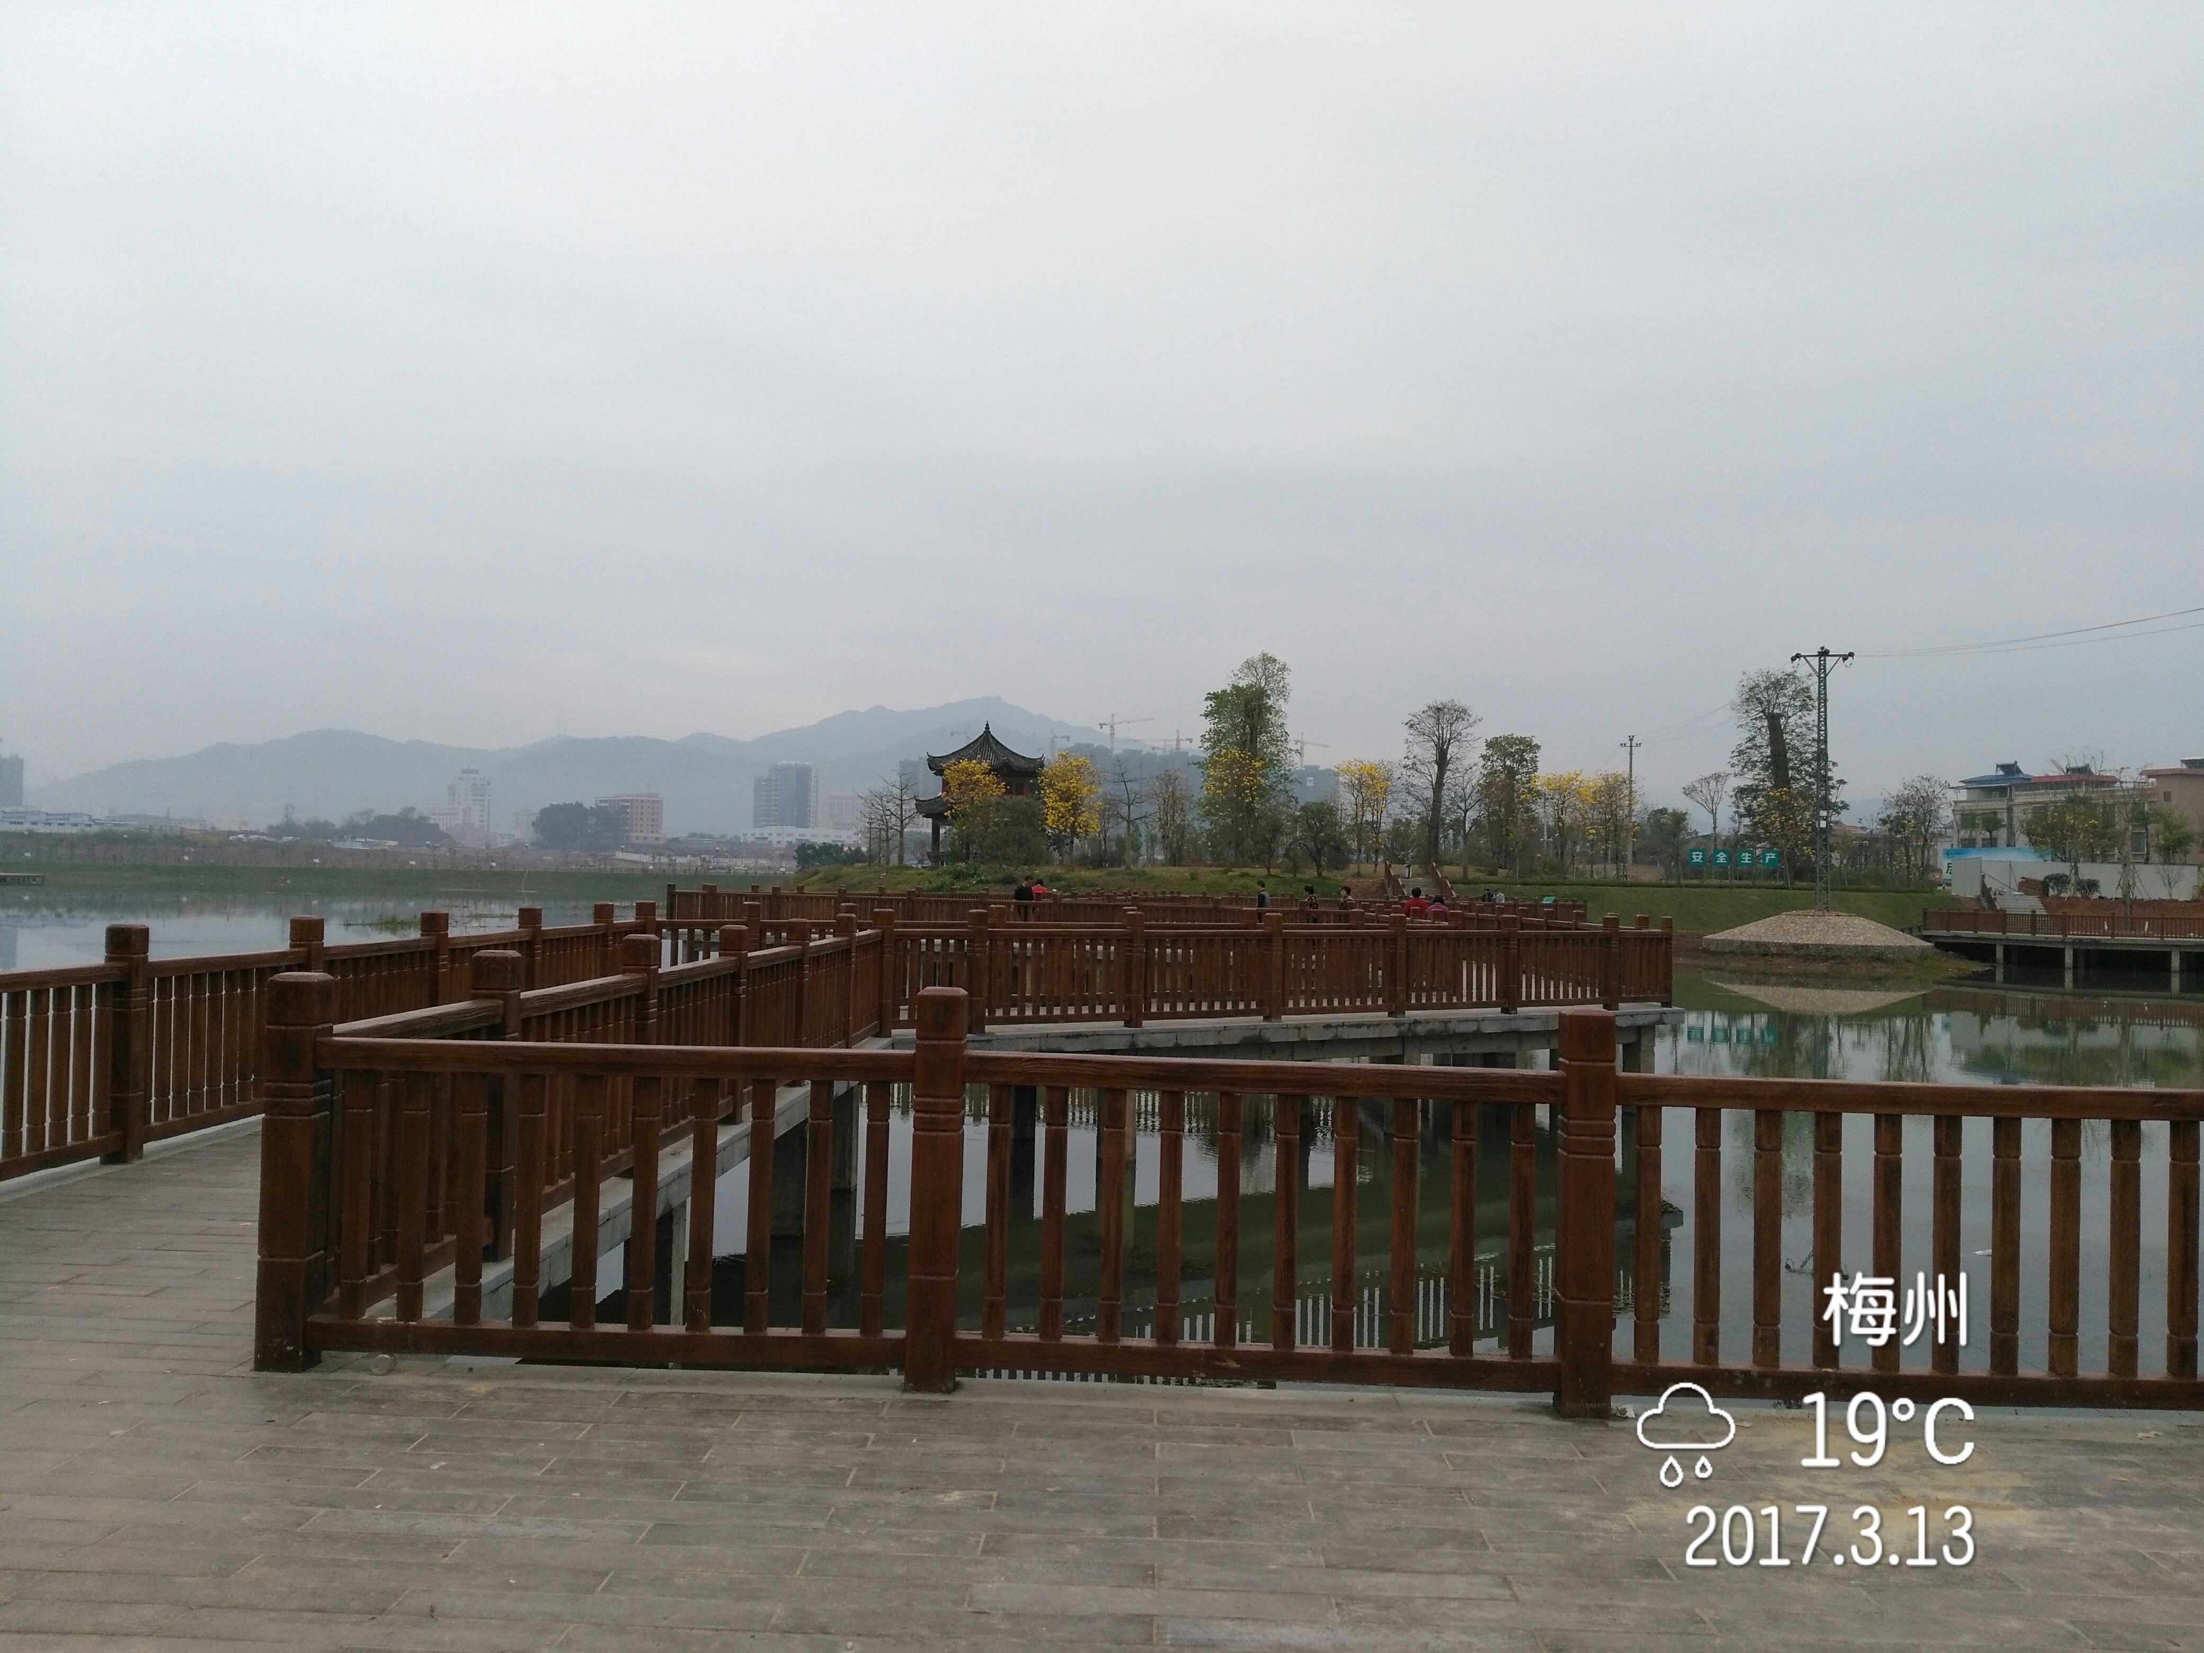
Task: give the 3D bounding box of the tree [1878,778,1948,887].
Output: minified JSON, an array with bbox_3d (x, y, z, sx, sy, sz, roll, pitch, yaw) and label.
[{"bbox_3d":[46.904,0.274,103.000,4.180,6.420,4.180,1,-2,24],"label":"tree"}]

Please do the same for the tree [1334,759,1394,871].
[{"bbox_3d":[15.855,-0.652,108.000,3.650,6.940,3.650,1,-2,8],"label":"tree"}]

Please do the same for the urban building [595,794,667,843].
[{"bbox_3d":[-248.225,-4.077,938.000,20.000,26.950,33.000,3,-2,-41],"label":"urban building"}]

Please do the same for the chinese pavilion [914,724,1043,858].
[{"bbox_3d":[-7.060,-1.925,110.759,8.600,8.900,7.800,1,-2,11],"label":"chinese pavilion"}]

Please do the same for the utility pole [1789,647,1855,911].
[{"bbox_3d":[31.931,-2.079,79.000,2.700,11.640,0.850,1,-2,20],"label":"utility pole"}]

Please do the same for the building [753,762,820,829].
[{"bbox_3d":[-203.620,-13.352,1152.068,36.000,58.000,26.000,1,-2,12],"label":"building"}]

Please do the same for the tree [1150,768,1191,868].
[{"bbox_3d":[4.478,-0.644,115.912,2.800,6.440,2.710,1,-2,2],"label":"tree"}]

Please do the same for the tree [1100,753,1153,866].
[{"bbox_3d":[1.421,-0.895,108.987,3.160,6.950,3.060,1,-2,1],"label":"tree"}]

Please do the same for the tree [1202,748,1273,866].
[{"bbox_3d":[8.864,-1.278,117.660,4.660,7.780,4.520,1,-2,4],"label":"tree"}]

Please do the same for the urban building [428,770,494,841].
[{"bbox_3d":[-398.084,-11.771,1108.000,33.000,47.810,24.000,1,-2,12],"label":"urban building"}]

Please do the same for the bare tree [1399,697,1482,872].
[{"bbox_3d":[20.742,-2.422,109.018,4.950,10.630,4.800,1,-2,11],"label":"bare tree"}]

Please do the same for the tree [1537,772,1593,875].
[{"bbox_3d":[28.365,-0.211,109.382,3.590,6.440,3.480,1,-2,15],"label":"tree"}]

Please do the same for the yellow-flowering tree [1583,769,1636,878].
[{"bbox_3d":[29.916,-0.152,105.000,3.140,6.490,3.140,1,-2,16],"label":"yellow-flowering tree"}]

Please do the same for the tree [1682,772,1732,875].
[{"bbox_3d":[38.526,-0.165,113.647,3.180,6.810,3.090,1,-2,19],"label":"tree"}]

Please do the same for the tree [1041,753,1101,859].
[{"bbox_3d":[-1.982,-1.129,114.000,3.850,7.100,3.850,1,-2,-1],"label":"tree"}]

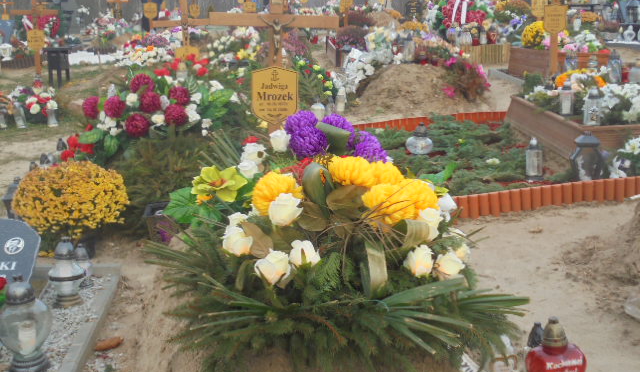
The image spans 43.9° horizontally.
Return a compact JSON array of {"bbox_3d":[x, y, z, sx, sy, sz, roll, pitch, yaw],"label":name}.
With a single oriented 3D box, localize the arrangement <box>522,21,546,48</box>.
[{"bbox_3d":[2.859,-1.987,10.500,0.370,0.365,0.370,0,13,0],"label":"arrangement"}]

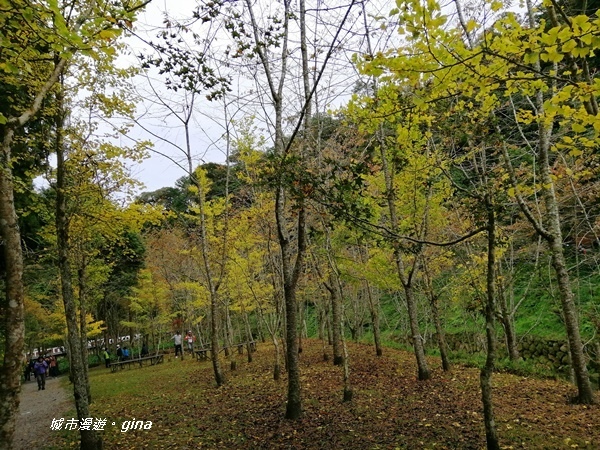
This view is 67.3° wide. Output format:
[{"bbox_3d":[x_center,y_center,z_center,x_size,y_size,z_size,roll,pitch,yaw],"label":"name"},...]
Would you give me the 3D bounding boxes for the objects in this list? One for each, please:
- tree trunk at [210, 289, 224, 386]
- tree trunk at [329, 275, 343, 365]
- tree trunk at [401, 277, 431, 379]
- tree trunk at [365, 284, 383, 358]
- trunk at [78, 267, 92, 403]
[{"bbox_3d":[-2.463,3.284,13.322,0.242,2.757,0.242,-7,-13,0],"label":"tree trunk"},{"bbox_3d":[1.135,3.046,14.523,0.274,2.776,0.274,-2,-13,1],"label":"tree trunk"},{"bbox_3d":[2.773,2.478,10.988,0.268,2.466,0.268,-7,-13,0],"label":"tree trunk"},{"bbox_3d":[2.431,3.084,14.773,0.207,2.340,0.207,-6,-13,0],"label":"tree trunk"},{"bbox_3d":[-6.171,3.079,12.942,0.195,3.798,0.195,-10,-13,-1],"label":"trunk"}]

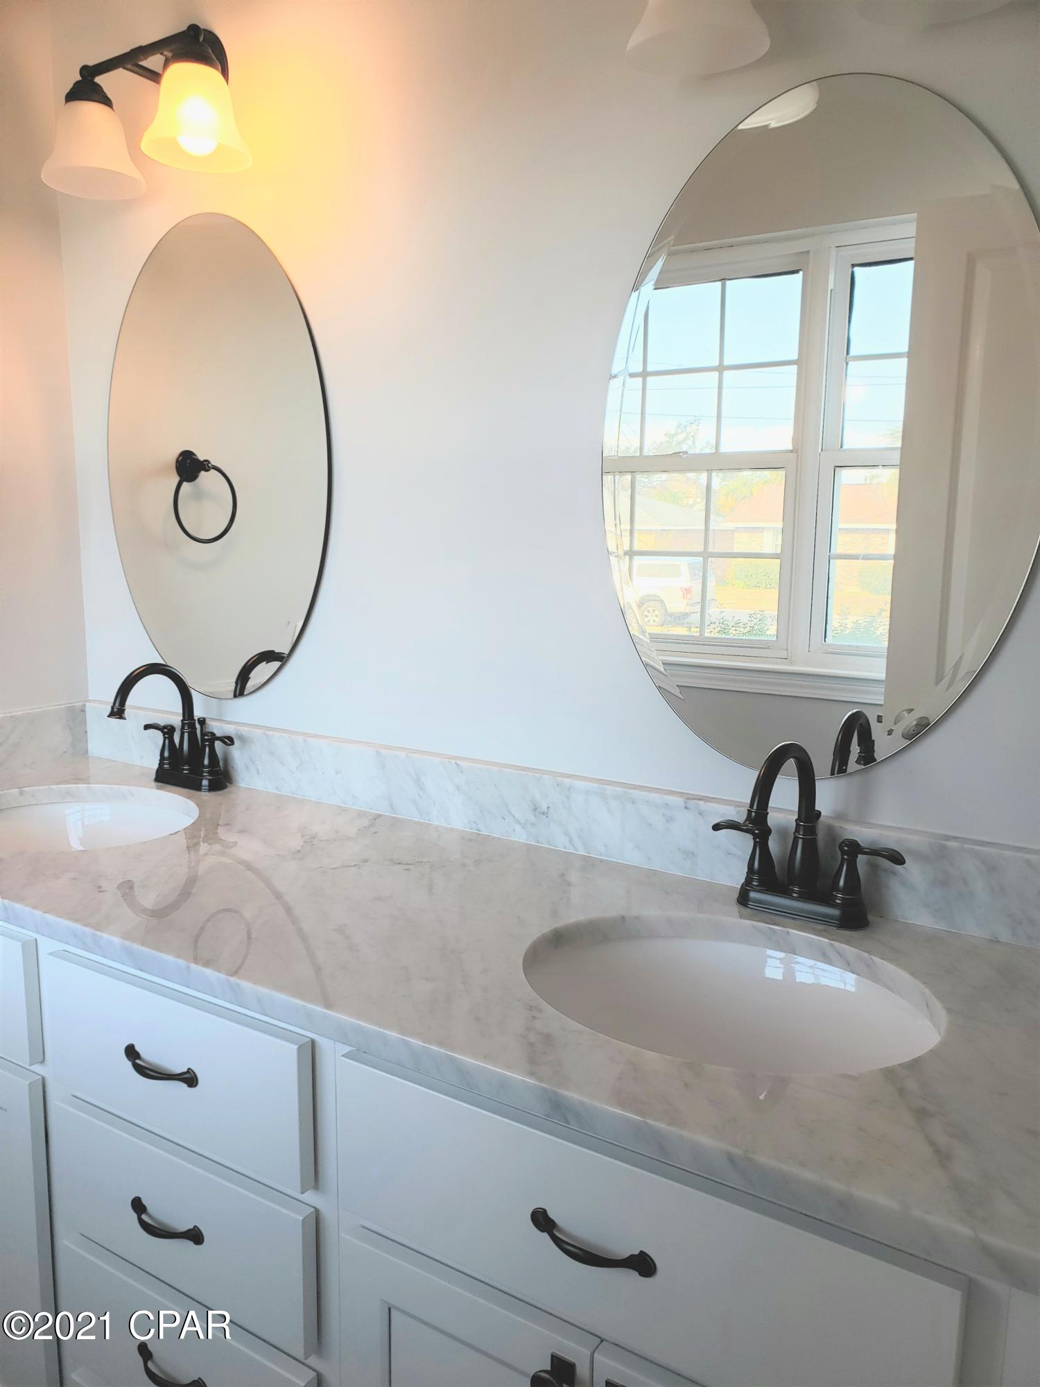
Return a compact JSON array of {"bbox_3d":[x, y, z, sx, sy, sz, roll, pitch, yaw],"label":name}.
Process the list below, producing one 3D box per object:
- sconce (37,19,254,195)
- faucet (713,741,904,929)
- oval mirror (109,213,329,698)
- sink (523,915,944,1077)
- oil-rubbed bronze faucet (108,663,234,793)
[{"bbox_3d":[-0.554,-0.914,1.581,0.397,0.241,0.212,6,11,32],"label":"sconce"},{"bbox_3d":[0.297,0.160,1.160,0.228,0.220,0.212,6,11,32],"label":"faucet"},{"bbox_3d":[-0.508,-0.384,1.751,0.535,0.797,0.020,6,11,32],"label":"oval mirror"},{"bbox_3d":[0.201,0.386,1.063,0.445,0.165,0.365,6,11,32],"label":"sink"},{"bbox_3d":[-0.607,0.059,1.730,0.228,0.220,0.210,6,11,32],"label":"oil-rubbed bronze faucet"}]

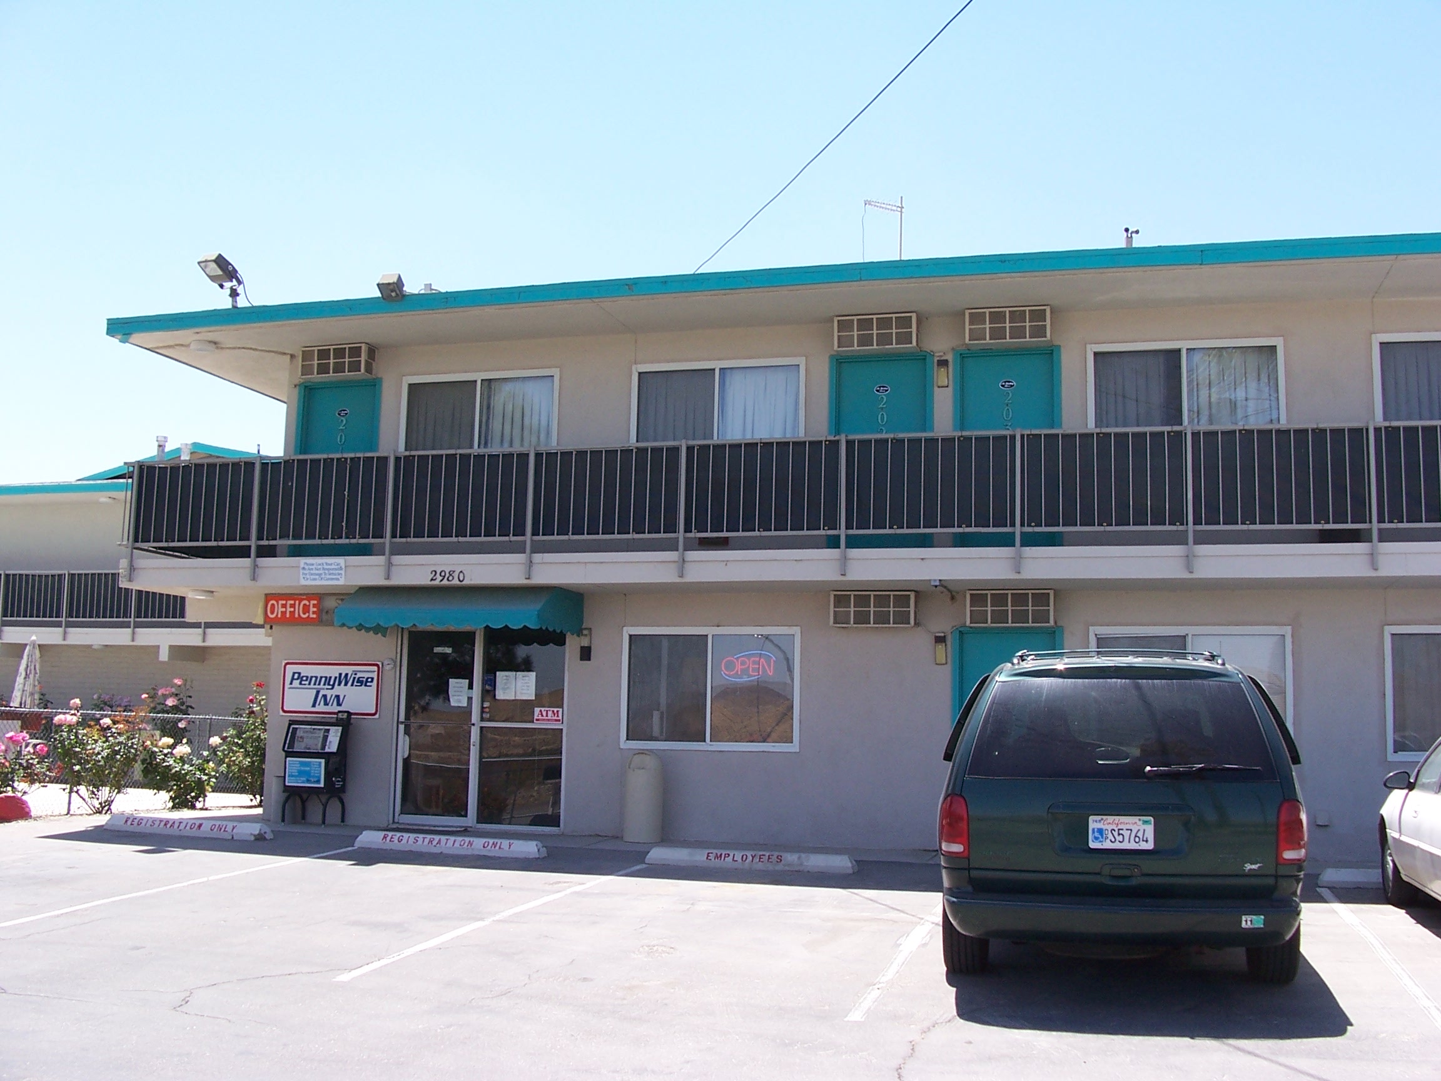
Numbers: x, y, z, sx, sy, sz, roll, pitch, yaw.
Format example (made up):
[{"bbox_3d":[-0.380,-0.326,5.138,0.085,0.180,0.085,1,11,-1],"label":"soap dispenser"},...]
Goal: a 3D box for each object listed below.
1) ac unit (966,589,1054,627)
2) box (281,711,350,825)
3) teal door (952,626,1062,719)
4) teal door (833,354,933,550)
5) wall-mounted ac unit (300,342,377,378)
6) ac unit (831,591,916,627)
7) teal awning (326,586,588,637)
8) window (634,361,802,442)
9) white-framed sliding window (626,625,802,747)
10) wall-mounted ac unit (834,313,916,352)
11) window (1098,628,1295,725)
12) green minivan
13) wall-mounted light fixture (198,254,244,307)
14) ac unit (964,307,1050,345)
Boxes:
[{"bbox_3d":[2.817,0.676,14.149,0.829,0.347,0.270,-1,-8,14],"label":"ac unit"},{"bbox_3d":[-4.305,2.426,15.539,0.535,1.190,0.450,-1,-8,14],"label":"box"},{"bbox_3d":[2.743,1.885,13.858,1.037,2.118,0.100,-1,-8,15],"label":"teal door"},{"bbox_3d":[1.634,-0.877,14.819,1.073,2.078,0.100,-1,-8,14],"label":"teal door"},{"bbox_3d":[-4.258,-1.974,16.295,0.793,0.341,0.270,-1,-8,14],"label":"wall-mounted ac unit"},{"bbox_3d":[1.506,0.678,14.188,0.823,0.329,0.270,-1,-8,15],"label":"ac unit"},{"bbox_3d":[-2.693,0.727,15.058,2.233,0.461,1.160,-1,-8,14],"label":"teal awning"},{"bbox_3d":[-0.040,-1.234,14.998,1.841,1.222,0.090,-1,-8,15],"label":"window"},{"bbox_3d":[-0.102,1.517,14.921,1.882,1.253,0.100,-1,-8,14],"label":"white-framed sliding window"},{"bbox_3d":[1.598,-2.085,14.840,0.837,0.348,0.270,-1,-8,14],"label":"wall-mounted ac unit"},{"bbox_3d":[4.451,1.439,13.789,1.847,1.248,0.100,-1,-8,14],"label":"window"},{"bbox_3d":[2.552,1.641,9.372,1.950,1.770,4.950,-2,-6,15],"label":"green minivan"},{"bbox_3d":[-5.251,-2.741,15.324,0.360,0.500,0.340,7,-9,-37],"label":"wall-mounted light fixture"},{"bbox_3d":[2.809,-2.062,14.201,0.804,0.335,0.270,-1,-8,15],"label":"ac unit"}]

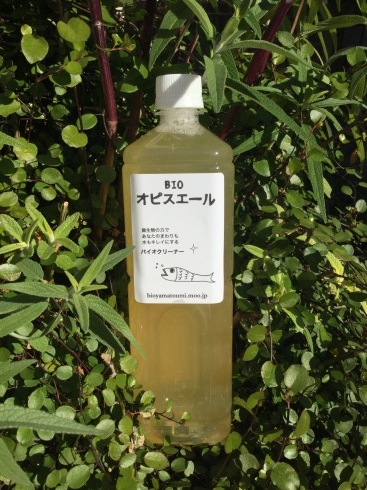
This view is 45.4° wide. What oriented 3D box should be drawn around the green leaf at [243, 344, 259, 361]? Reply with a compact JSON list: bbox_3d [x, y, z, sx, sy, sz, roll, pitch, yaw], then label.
[{"bbox_3d":[0.057,0.091,0.370,0.019,0.005,0.011,-41,68,-12],"label":"green leaf"}]

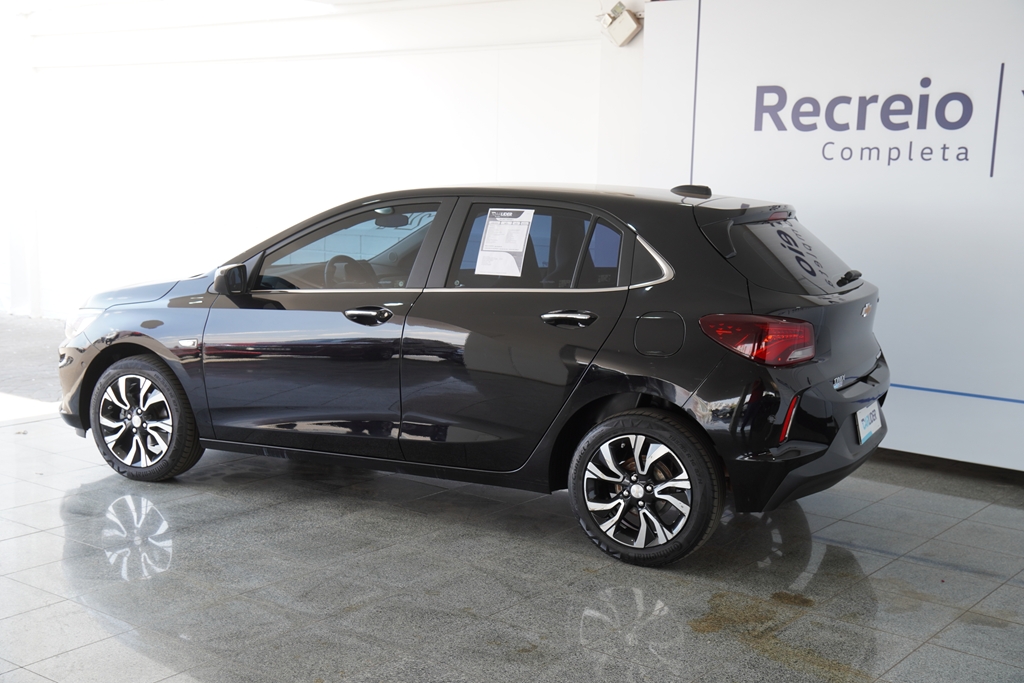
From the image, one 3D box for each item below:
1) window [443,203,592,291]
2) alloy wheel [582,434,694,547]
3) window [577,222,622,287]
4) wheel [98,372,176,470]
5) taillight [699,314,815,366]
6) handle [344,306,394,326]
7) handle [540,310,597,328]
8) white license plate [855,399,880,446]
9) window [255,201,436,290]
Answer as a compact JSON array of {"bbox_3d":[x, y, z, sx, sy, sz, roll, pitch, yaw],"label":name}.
[{"bbox_3d":[0.030,-0.385,4.926,0.597,0.391,0.035,5,-16,25],"label":"window"},{"bbox_3d":[0.527,0.580,4.749,0.440,0.440,0.180,5,8,25],"label":"alloy wheel"},{"bbox_3d":[0.365,-0.351,4.766,0.180,0.305,0.035,5,-16,25],"label":"window"},{"bbox_3d":[-1.773,0.376,5.837,0.440,0.440,0.180,5,8,24],"label":"wheel"},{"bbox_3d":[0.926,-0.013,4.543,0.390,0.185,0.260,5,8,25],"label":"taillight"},{"bbox_3d":[-0.613,-0.109,5.119,0.235,0.078,0.055,5,8,25],"label":"handle"},{"bbox_3d":[0.229,-0.087,4.715,0.235,0.073,0.055,5,8,25],"label":"handle"},{"bbox_3d":[1.519,0.338,5.076,0.012,0.135,0.410,-9,1,26],"label":"white license plate"},{"bbox_3d":[-0.733,-0.418,5.282,0.848,0.456,0.035,5,-16,25],"label":"window"}]

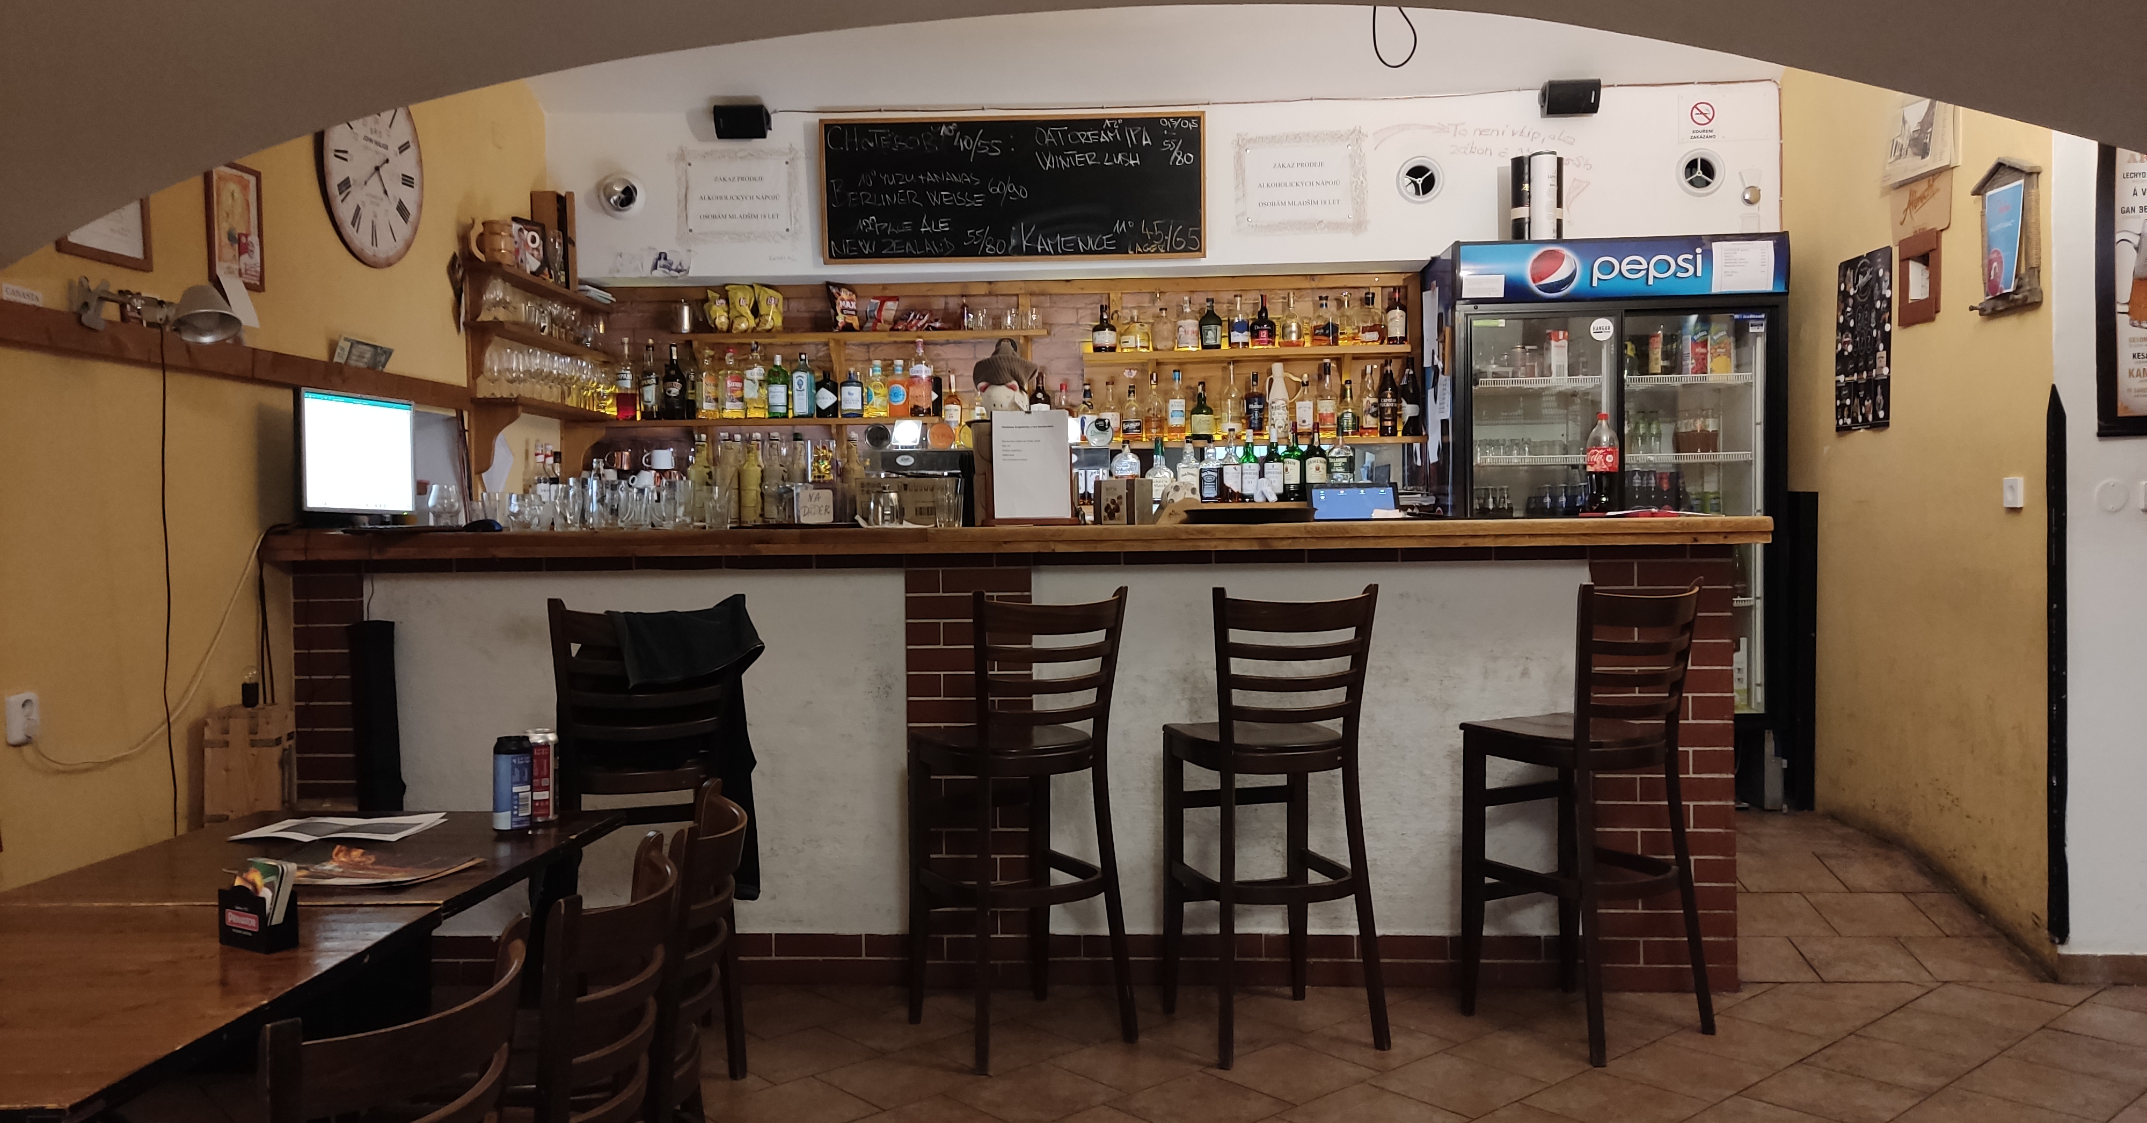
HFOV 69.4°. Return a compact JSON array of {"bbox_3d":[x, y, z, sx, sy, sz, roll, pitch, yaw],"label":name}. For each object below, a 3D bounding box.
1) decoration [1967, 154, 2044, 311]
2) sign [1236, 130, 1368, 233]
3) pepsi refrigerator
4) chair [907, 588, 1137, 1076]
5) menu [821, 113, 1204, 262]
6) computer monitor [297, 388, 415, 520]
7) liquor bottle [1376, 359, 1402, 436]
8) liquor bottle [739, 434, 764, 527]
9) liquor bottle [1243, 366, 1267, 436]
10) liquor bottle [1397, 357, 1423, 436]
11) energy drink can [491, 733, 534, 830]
[{"bbox_3d":[2.686,-0.934,4.462,0.080,0.430,0.260,-1,1,-7],"label":"decoration"},{"bbox_3d":[0.918,-1.526,6.235,0.530,0.412,0.015,-1,1,3],"label":"sign"},{"bbox_3d":[1.938,-0.150,5.768,1.180,1.975,0.700,-1,1,4],"label":"pepsi refrigerator"},{"bbox_3d":[-0.154,0.635,3.960,0.450,1.135,0.485,-1,1,-30],"label":"chair"},{"bbox_3d":[-0.231,-1.430,5.937,1.475,0.550,0.025,-1,1,2],"label":"menu"},{"bbox_3d":[-2.124,-0.299,4.617,0.160,0.390,0.450,0,1,17],"label":"computer monitor"},{"bbox_3d":[1.290,-0.667,6.339,0.081,0.312,0.081,-1,1,3],"label":"liquor bottle"},{"bbox_3d":[-0.970,-0.249,4.680,0.069,0.268,0.069,-1,1,3],"label":"liquor bottle"},{"bbox_3d":[0.704,-0.615,6.015,0.085,0.255,0.080,-1,1,2],"label":"liquor bottle"},{"bbox_3d":[1.381,-0.670,6.335,0.082,0.319,0.082,-1,1,3],"label":"liquor bottle"},{"bbox_3d":[-0.989,0.393,2.734,0.066,0.168,0.066,-1,1,0],"label":"energy drink can"}]

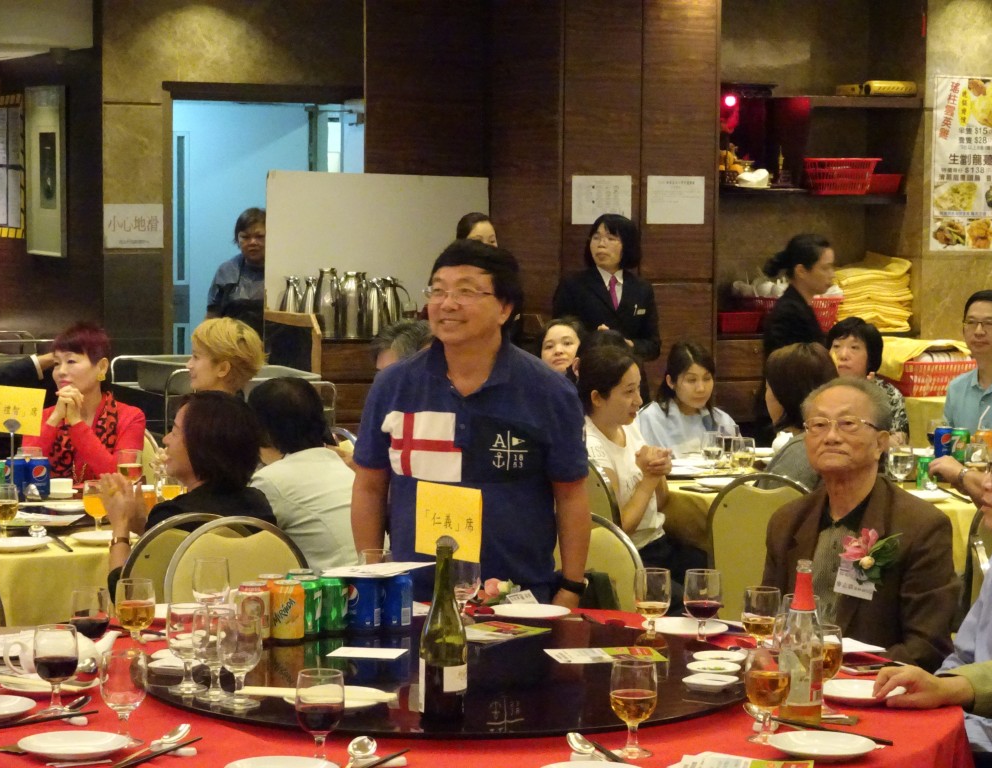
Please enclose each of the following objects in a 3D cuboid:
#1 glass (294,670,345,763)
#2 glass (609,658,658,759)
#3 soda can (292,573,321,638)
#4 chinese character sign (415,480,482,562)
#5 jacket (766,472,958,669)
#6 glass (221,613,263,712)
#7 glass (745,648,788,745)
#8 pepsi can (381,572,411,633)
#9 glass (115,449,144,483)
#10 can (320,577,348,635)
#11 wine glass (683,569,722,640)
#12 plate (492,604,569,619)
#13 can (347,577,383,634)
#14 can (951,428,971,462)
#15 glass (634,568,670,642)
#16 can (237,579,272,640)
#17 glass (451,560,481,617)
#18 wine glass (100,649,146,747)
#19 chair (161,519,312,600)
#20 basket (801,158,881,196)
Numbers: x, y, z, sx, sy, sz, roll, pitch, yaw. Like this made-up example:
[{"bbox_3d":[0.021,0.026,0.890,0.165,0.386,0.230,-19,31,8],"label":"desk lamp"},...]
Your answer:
[{"bbox_3d":[-0.291,0.554,4.174,0.080,0.155,0.080,0,5,0],"label":"glass"},{"bbox_3d":[0.235,0.553,4.268,0.079,0.156,0.079,1,4,0],"label":"glass"},{"bbox_3d":[-0.379,0.445,5.012,0.066,0.115,0.066,0,4,0],"label":"soda can"},{"bbox_3d":[-0.090,0.263,4.800,0.165,0.140,0.012,4,6,40],"label":"chinese character sign"},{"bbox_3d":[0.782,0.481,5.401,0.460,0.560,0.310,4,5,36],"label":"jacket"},{"bbox_3d":[-0.453,0.492,4.459,0.079,0.156,0.079,1,4,0],"label":"glass"},{"bbox_3d":[0.473,0.543,4.372,0.080,0.155,0.080,0,5,0],"label":"glass"},{"bbox_3d":[-0.200,0.437,5.066,0.066,0.117,0.066,0,4,0],"label":"pepsi can"},{"bbox_3d":[-1.083,0.275,7.455,0.077,0.150,0.077,0,4,0],"label":"glass"},{"bbox_3d":[-0.319,0.436,5.026,0.066,0.117,0.066,0,4,0],"label":"can"},{"bbox_3d":[0.421,0.458,5.113,0.076,0.151,0.076,0,4,0],"label":"wine glass"},{"bbox_3d":[0.068,0.500,5.431,0.185,0.021,0.185,0,4,0],"label":"plate"},{"bbox_3d":[-0.267,0.449,5.146,0.066,0.117,0.066,0,5,0],"label":"can"},{"bbox_3d":[1.566,0.208,8.474,0.066,0.115,0.066,2,4,18],"label":"can"},{"bbox_3d":[0.323,0.460,5.185,0.077,0.150,0.077,0,4,0],"label":"glass"},{"bbox_3d":[-0.484,0.457,5.028,0.066,0.117,0.066,0,5,0],"label":"can"},{"bbox_3d":[-0.071,0.442,5.329,0.076,0.151,0.076,0,4,0],"label":"glass"},{"bbox_3d":[-0.639,0.540,4.317,0.079,0.156,0.079,1,4,0],"label":"wine glass"},{"bbox_3d":[-0.544,0.784,5.927,0.430,0.900,0.540,-1,4,-20],"label":"chair"},{"bbox_3d":[1.633,-0.979,11.850,0.300,0.172,0.220,-1,4,-20],"label":"basket"}]

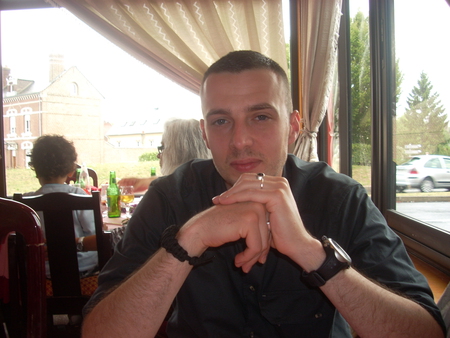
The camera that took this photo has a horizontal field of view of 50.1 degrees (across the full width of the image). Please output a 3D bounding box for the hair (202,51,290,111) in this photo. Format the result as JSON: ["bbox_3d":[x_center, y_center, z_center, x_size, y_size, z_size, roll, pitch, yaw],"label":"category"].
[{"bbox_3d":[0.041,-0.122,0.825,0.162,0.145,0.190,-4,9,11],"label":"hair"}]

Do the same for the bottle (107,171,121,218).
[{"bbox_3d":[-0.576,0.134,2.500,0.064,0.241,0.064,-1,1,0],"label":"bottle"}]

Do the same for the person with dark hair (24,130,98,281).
[{"bbox_3d":[-0.800,0.420,2.500,0.480,1.200,0.720,-1,1,-3],"label":"person with dark hair"}]

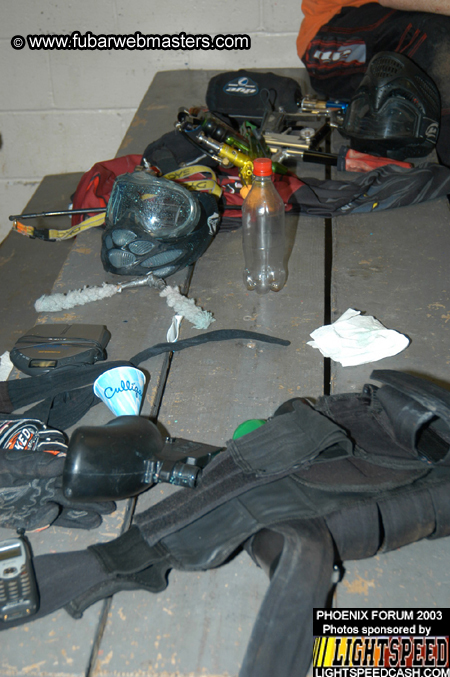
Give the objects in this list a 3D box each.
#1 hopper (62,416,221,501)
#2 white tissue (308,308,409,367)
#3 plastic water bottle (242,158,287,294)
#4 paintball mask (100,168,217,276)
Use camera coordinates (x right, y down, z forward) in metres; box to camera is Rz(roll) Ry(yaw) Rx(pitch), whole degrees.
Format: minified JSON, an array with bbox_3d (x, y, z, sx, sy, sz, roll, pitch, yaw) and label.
[{"bbox_3d":[-0.101,0.147,1.509,0.196,0.090,0.118,2,28,9],"label":"hopper"},{"bbox_3d":[0.207,-0.009,1.851,0.160,0.034,0.158,0,27,5],"label":"white tissue"},{"bbox_3d":[0.066,-0.187,1.992,0.073,0.232,0.073,0,27,5],"label":"plastic water bottle"},{"bbox_3d":[-0.122,-0.210,2.150,0.188,0.188,0.145,17,12,33],"label":"paintball mask"}]

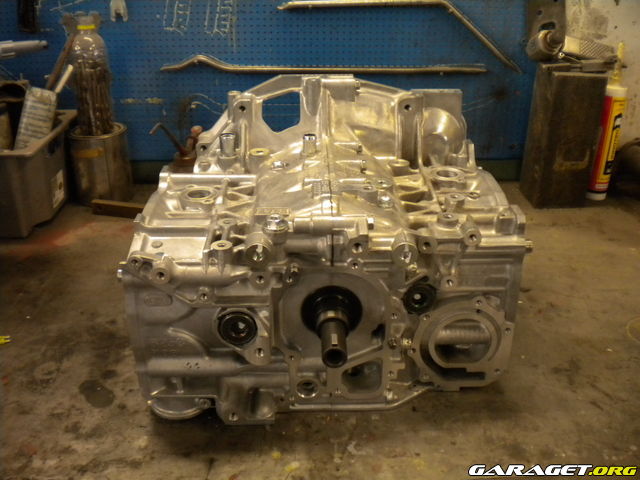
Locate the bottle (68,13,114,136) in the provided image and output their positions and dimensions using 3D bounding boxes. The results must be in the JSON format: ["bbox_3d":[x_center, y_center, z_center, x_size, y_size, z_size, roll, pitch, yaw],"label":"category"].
[{"bbox_3d":[-0.430,-0.311,1.221,0.067,0.219,0.067,1,24,0],"label":"bottle"}]

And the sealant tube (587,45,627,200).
[{"bbox_3d":[0.569,-0.230,1.281,0.050,0.307,0.050,14,27,27],"label":"sealant tube"}]

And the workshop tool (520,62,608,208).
[{"bbox_3d":[0.478,-0.202,1.276,0.097,0.258,0.108,1,24,2],"label":"workshop tool"}]

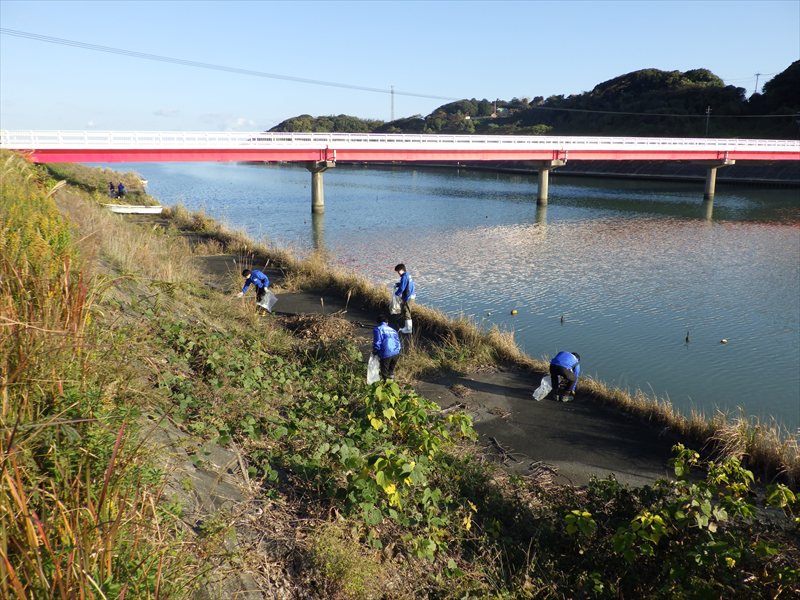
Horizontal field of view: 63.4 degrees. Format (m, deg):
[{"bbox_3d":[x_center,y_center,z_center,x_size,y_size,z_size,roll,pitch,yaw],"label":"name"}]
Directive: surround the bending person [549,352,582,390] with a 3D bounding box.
[{"bbox_3d":[2.957,1.349,11.561,0.460,0.880,0.620,6,14,26],"label":"bending person"}]

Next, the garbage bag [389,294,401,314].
[{"bbox_3d":[-0.122,0.085,15.737,0.300,0.500,0.300,4,13,20],"label":"garbage bag"}]

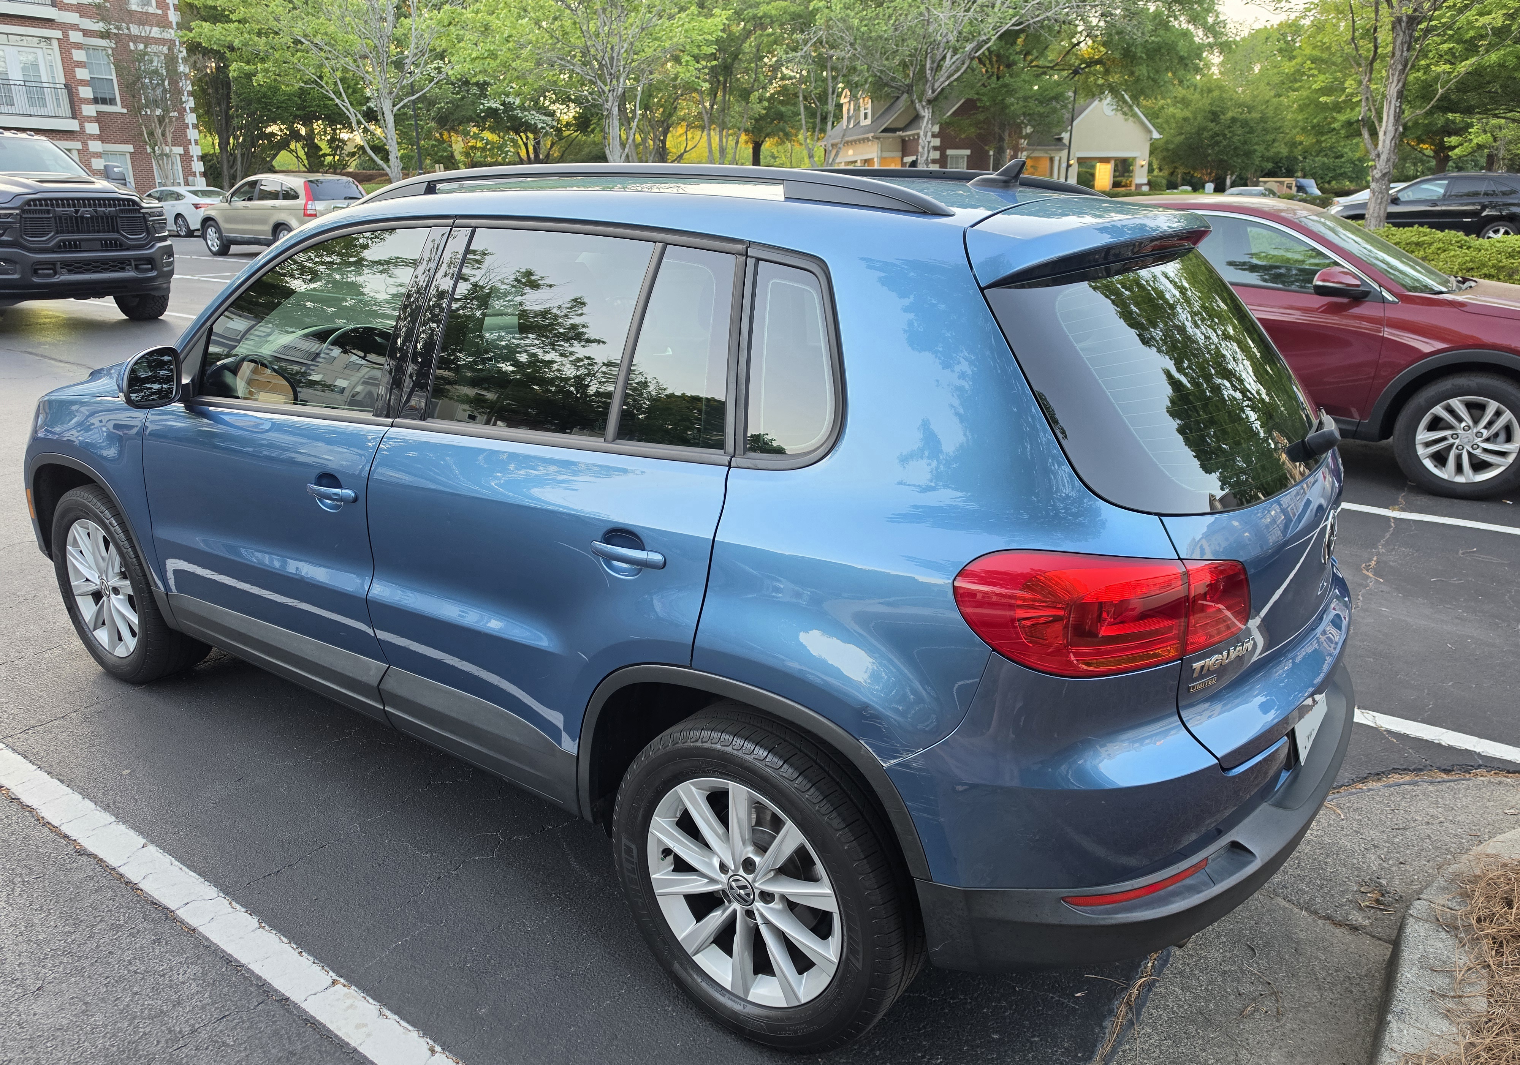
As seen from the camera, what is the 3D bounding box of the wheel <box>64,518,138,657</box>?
[{"bbox_3d":[-2.142,0.166,3.424,0.472,0.472,0.180,14,22,32],"label":"wheel"}]

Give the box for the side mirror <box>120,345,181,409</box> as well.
[{"bbox_3d":[-1.651,-0.414,2.708,0.120,0.170,0.185,11,21,27],"label":"side mirror"}]

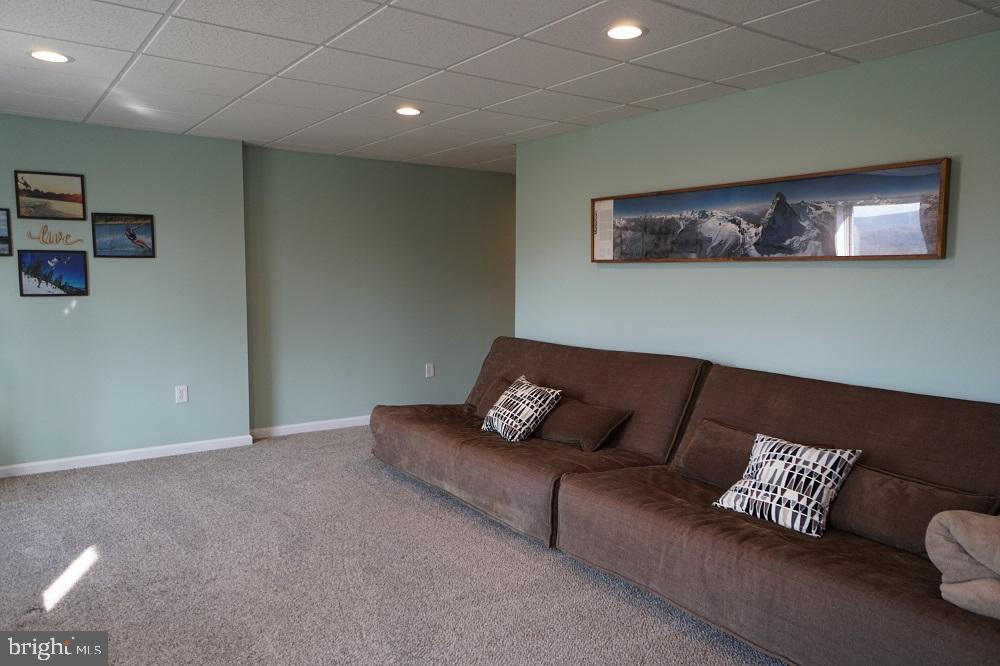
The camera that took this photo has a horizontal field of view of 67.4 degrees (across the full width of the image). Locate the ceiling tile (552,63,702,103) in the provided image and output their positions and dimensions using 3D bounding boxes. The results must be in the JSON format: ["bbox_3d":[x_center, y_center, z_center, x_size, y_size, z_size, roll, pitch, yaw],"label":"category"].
[{"bbox_3d":[0.656,-1.277,3.852,0.600,0.020,0.600,-3,5,-35],"label":"ceiling tile"}]

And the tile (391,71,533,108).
[{"bbox_3d":[-0.190,-1.298,3.993,0.610,0.020,0.610,-3,5,-35],"label":"tile"}]

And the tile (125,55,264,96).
[{"bbox_3d":[-1.538,-1.295,3.795,0.602,0.020,0.602,-3,5,-35],"label":"tile"}]

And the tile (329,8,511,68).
[{"bbox_3d":[-0.339,-1.232,3.149,0.600,0.020,0.600,-3,5,-35],"label":"tile"}]

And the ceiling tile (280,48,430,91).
[{"bbox_3d":[-0.690,-1.271,3.643,0.600,0.020,0.600,-3,5,-35],"label":"ceiling tile"}]

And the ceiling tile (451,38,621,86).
[{"bbox_3d":[0.158,-1.254,3.501,0.600,0.020,0.600,-3,5,-35],"label":"ceiling tile"}]

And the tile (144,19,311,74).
[{"bbox_3d":[-1.185,-1.255,3.299,0.602,0.020,0.602,-3,5,-35],"label":"tile"}]

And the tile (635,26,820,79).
[{"bbox_3d":[1.006,-1.237,3.359,0.600,0.020,0.600,-3,5,-35],"label":"tile"}]

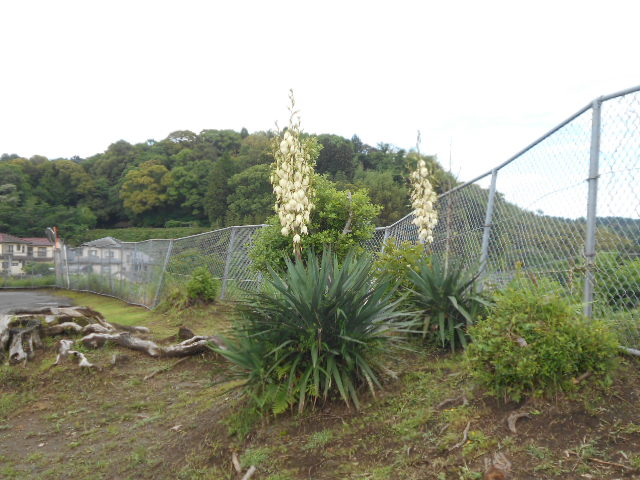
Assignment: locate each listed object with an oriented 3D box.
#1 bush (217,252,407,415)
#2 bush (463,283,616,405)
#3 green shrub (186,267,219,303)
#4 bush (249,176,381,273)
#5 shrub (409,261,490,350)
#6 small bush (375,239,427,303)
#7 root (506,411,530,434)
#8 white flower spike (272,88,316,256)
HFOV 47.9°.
[{"bbox_3d":[-0.040,0.546,4.450,1.180,0.970,1.100,0,0,0],"label":"bush"},{"bbox_3d":[1.219,0.551,3.950,0.820,0.610,0.740,0,0,0],"label":"bush"},{"bbox_3d":[-2.037,0.789,12.500,0.560,0.660,0.550,0,0,0],"label":"green shrub"},{"bbox_3d":[-0.058,0.005,7.600,1.400,1.400,1.250,0,0,0],"label":"bush"},{"bbox_3d":[1.043,0.528,5.900,0.670,0.750,0.650,0,0,0],"label":"shrub"},{"bbox_3d":[0.770,0.321,6.900,0.520,0.660,0.500,0,0,0],"label":"small bush"},{"bbox_3d":[0.936,0.860,3.400,0.115,0.085,0.110,0,0,0],"label":"root"},{"bbox_3d":[-0.170,-0.410,4.450,0.270,1.020,0.270,0,0,0],"label":"white flower spike"}]

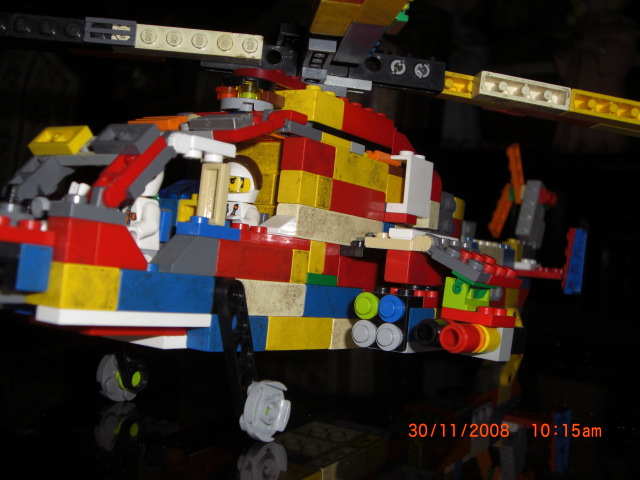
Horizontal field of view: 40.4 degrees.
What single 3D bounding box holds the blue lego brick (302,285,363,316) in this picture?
[{"bbox_3d":[-0.001,0.018,0.271,0.013,0.010,0.032,5,-2,35],"label":"blue lego brick"}]

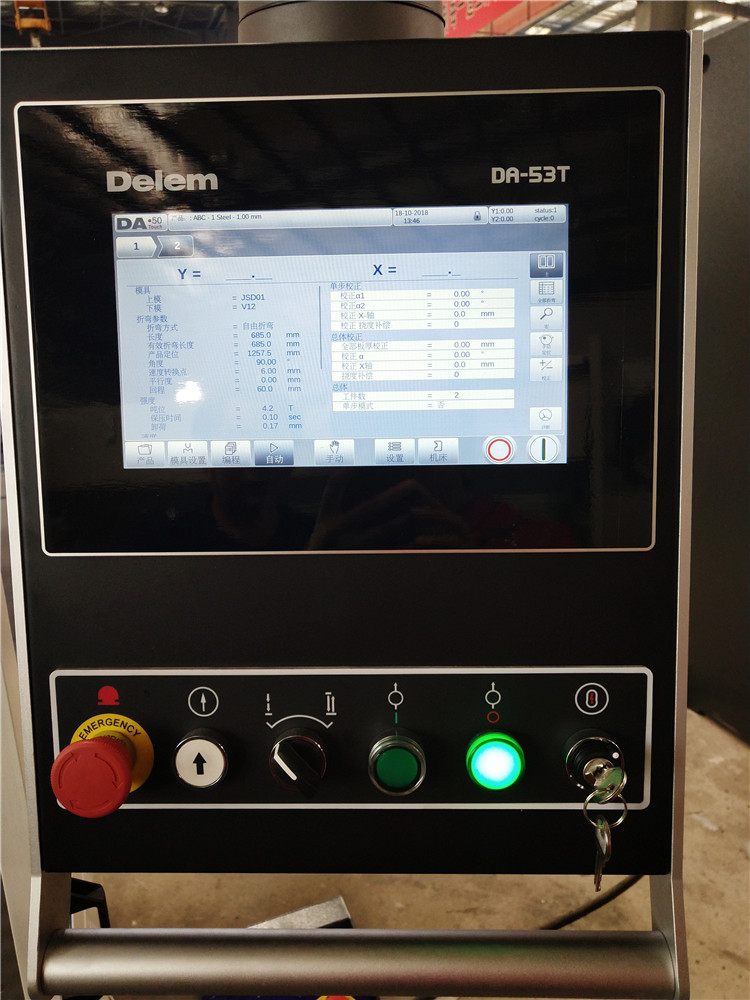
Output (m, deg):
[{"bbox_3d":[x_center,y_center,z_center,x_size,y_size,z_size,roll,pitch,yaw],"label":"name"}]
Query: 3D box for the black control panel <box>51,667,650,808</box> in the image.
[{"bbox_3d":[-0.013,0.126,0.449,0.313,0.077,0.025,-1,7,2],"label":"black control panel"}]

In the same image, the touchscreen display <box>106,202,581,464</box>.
[{"bbox_3d":[-0.017,-0.080,0.433,0.223,0.125,0.012,-1,7,2],"label":"touchscreen display"}]

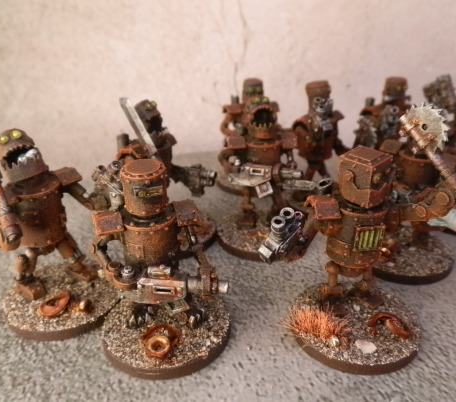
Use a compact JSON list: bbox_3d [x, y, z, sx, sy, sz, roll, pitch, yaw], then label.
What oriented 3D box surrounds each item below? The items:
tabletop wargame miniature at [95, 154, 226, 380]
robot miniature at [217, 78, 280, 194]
[{"bbox_3d":[-0.014,0.011,0.096,0.031,0.044,0.031,-5,25,-11],"label":"tabletop wargame miniature"},{"bbox_3d":[0.012,-0.028,0.178,0.031,0.044,0.031,-4,25,-7],"label":"robot miniature"}]

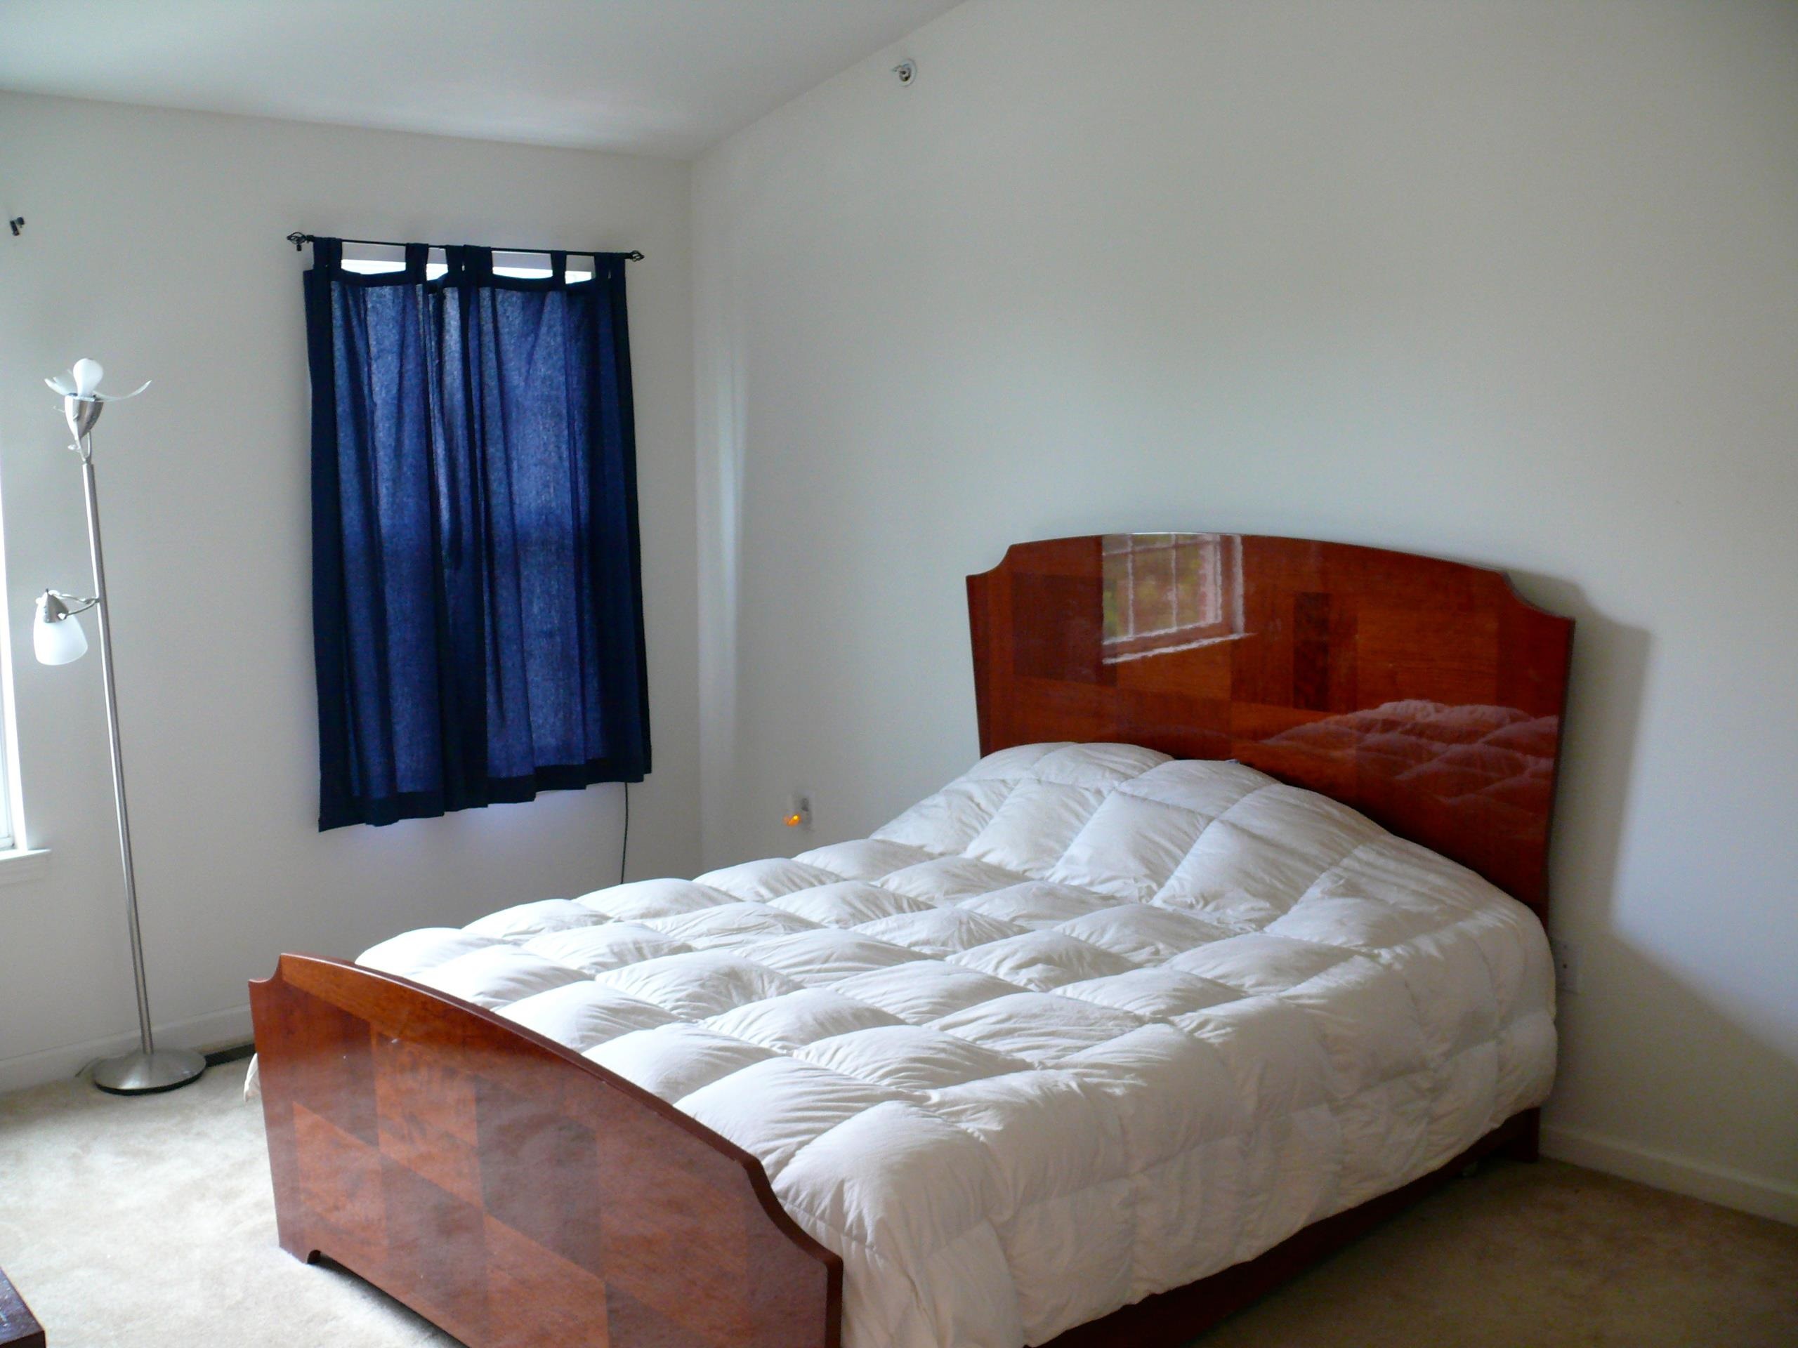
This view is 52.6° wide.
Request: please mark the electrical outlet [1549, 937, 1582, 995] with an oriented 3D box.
[{"bbox_3d":[1.410,0.616,3.869,0.012,0.120,0.075,-8,11,-43],"label":"electrical outlet"}]

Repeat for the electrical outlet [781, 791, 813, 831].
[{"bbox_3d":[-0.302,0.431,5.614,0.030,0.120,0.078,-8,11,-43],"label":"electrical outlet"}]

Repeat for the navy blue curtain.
[{"bbox_3d":[-1.188,-0.413,5.199,1.103,1.583,0.090,-8,11,-43],"label":"navy blue curtain"}]

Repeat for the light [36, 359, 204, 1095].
[{"bbox_3d":[-1.905,0.132,4.446,0.300,1.778,0.270,-8,11,-43],"label":"light"}]

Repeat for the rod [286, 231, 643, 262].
[{"bbox_3d":[-1.185,-1.197,5.108,1.138,0.040,0.070,-8,11,-43],"label":"rod"}]

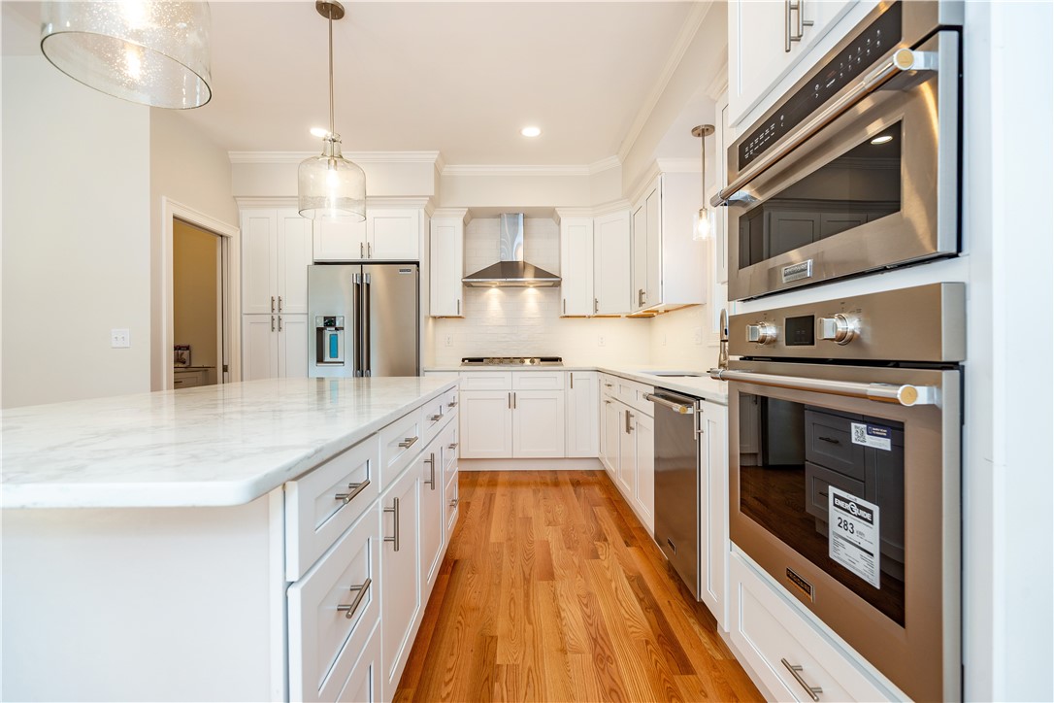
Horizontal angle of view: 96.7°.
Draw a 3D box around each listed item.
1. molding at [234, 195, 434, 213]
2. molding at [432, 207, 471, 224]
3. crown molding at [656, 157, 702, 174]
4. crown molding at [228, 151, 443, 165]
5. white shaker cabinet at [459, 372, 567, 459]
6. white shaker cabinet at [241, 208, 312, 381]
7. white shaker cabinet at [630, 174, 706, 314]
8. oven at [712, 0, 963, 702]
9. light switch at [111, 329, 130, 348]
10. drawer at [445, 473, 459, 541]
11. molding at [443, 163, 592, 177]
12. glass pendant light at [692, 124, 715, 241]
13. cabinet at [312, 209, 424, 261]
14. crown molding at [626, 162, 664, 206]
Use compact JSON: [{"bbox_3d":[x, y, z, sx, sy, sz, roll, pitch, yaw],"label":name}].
[{"bbox_3d":[-1.680,-1.290,4.078,1.674,0.076,0.080,0,0,-1],"label":"molding"},{"bbox_3d":[-0.715,-1.296,4.520,0.318,0.076,0.305,0,0,-1],"label":"molding"},{"bbox_3d":[1.077,-1.301,3.292,0.351,0.074,0.065,0,0,-1],"label":"crown molding"},{"bbox_3d":[-1.611,-1.634,3.944,1.750,0.073,0.062,0,0,-1],"label":"crown molding"},{"bbox_3d":[-0.126,0.545,4.335,0.914,0.765,0.610,0,0,-1],"label":"white shaker cabinet"},{"bbox_3d":[-2.139,-0.087,4.309,0.606,2.285,0.610,0,0,-1],"label":"white shaker cabinet"},{"bbox_3d":[1.097,-0.804,3.729,0.332,0.923,0.815,0,0,-1],"label":"white shaker cabinet"},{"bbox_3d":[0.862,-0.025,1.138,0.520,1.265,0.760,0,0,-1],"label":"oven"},{"bbox_3d":[-2.624,-0.085,3.023,0.117,0.117,0.012,0,0,-1],"label":"light switch"},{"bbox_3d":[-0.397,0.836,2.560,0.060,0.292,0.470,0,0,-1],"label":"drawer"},{"bbox_3d":[-0.105,-1.655,4.273,1.383,0.075,0.070,0,0,-1],"label":"molding"},{"bbox_3d":[1.060,-0.993,2.805,0.137,0.660,0.137,0,0,-1],"label":"glass pendant light"},{"bbox_3d":[-1.374,-0.998,4.316,0.929,0.467,0.610,0,0,-1],"label":"cabinet"},{"bbox_3d":[0.927,-1.301,3.684,0.064,0.074,0.855,0,0,-1],"label":"crown molding"}]

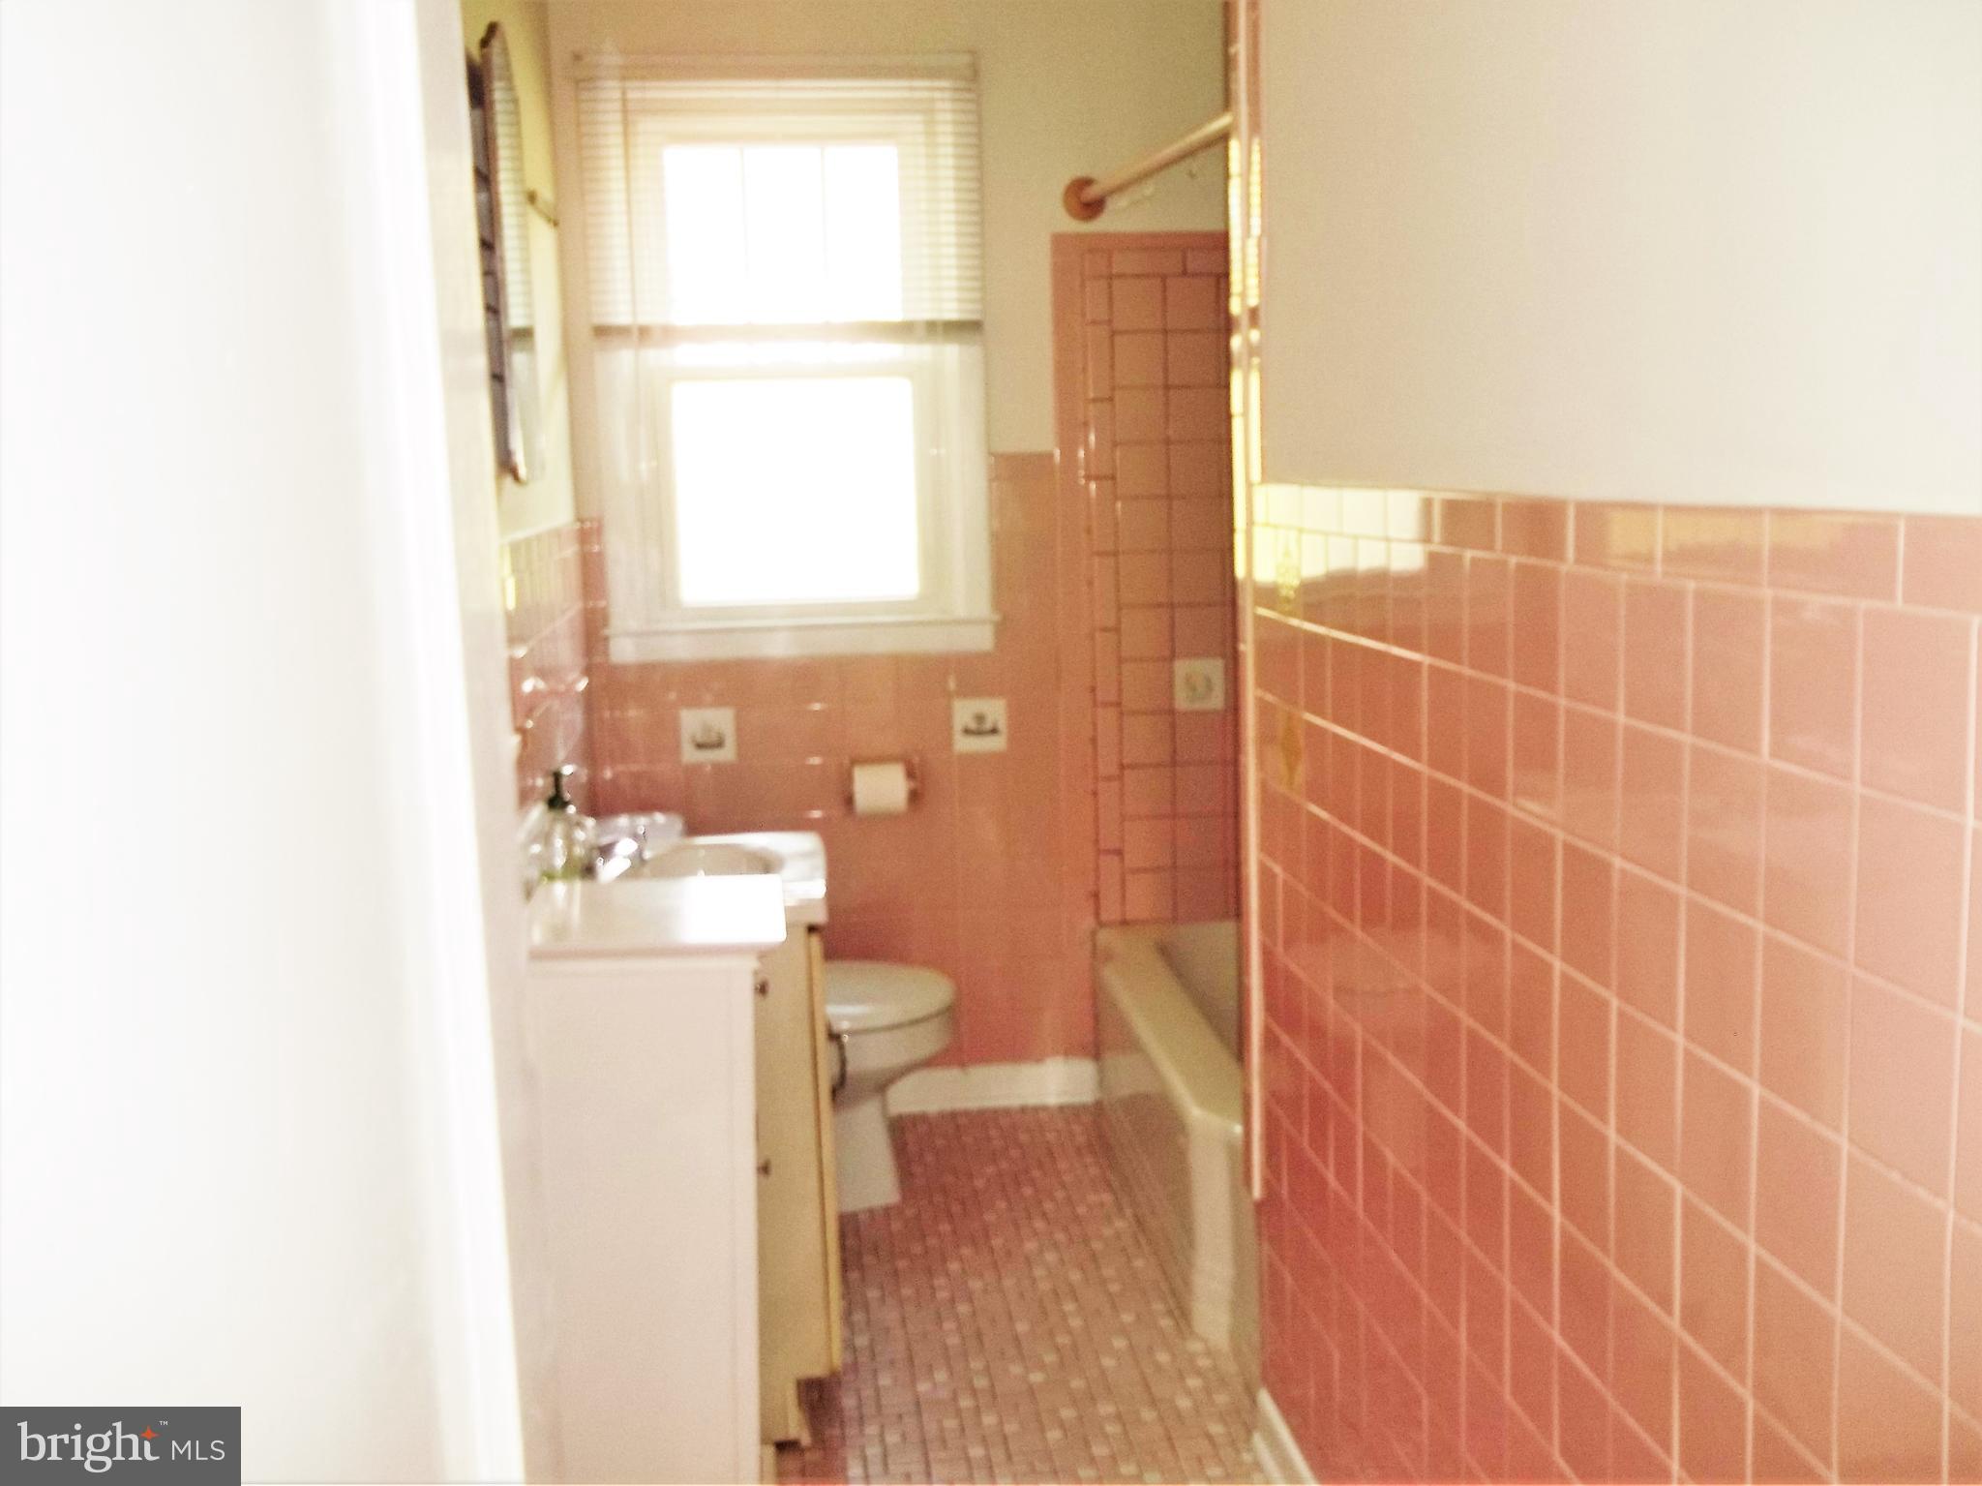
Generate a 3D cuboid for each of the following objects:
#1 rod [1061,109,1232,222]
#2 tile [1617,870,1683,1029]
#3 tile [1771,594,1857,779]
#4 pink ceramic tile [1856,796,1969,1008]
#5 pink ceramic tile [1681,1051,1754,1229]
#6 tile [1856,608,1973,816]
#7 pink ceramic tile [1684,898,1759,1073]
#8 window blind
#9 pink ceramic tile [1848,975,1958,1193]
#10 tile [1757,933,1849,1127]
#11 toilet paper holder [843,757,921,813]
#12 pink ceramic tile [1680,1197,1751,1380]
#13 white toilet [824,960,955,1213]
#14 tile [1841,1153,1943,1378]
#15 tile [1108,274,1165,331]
[{"bbox_3d":[0.315,-1.013,3.137,0.080,0.080,1.320,-4,10,-10],"label":"rod"},{"bbox_3d":[0.503,0.156,1.393,0.009,0.110,0.105,-3,9,-7],"label":"tile"},{"bbox_3d":[0.528,-0.036,1.167,0.010,0.110,0.108,-3,8,-6],"label":"tile"},{"bbox_3d":[0.544,0.092,1.076,0.010,0.110,0.108,-3,8,-6],"label":"pink ceramic tile"},{"bbox_3d":[0.508,0.275,1.272,0.010,0.107,0.105,-3,9,-6],"label":"pink ceramic tile"},{"bbox_3d":[0.534,-0.020,1.049,0.009,0.110,0.105,-3,9,-7],"label":"tile"},{"bbox_3d":[0.516,0.171,1.290,0.009,0.110,0.105,-3,9,-7],"label":"pink ceramic tile"},{"bbox_3d":[-0.411,-1.090,3.646,0.785,0.525,0.050,-3,9,-7],"label":"window blind"},{"bbox_3d":[0.528,0.197,1.051,0.010,0.107,0.105,-3,9,-6],"label":"pink ceramic tile"},{"bbox_3d":[0.529,0.187,1.187,0.009,0.110,0.105,-3,9,-7],"label":"tile"},{"bbox_3d":[-0.220,0.084,3.683,0.152,0.112,0.090,-3,9,-6],"label":"toilet paper holder"},{"bbox_3d":[0.511,0.383,1.288,0.010,0.107,0.105,-3,9,-6],"label":"pink ceramic tile"},{"bbox_3d":[-0.398,0.500,3.351,0.660,0.700,0.470,-3,8,-6],"label":"white toilet"},{"bbox_3d":[0.532,0.305,1.067,0.010,0.107,0.105,-3,9,-6],"label":"tile"},{"bbox_3d":[0.289,-0.873,3.635,0.106,0.107,0.010,-3,9,-6],"label":"tile"}]

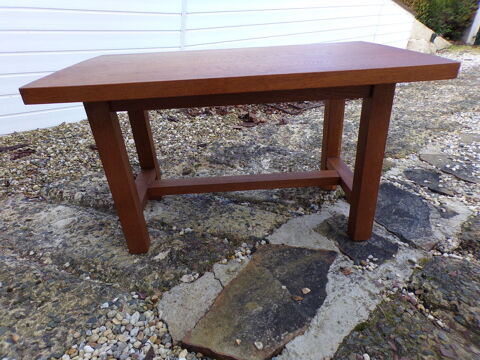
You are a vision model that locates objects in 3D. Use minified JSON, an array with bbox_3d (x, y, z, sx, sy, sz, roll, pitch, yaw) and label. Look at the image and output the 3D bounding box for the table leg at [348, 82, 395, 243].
[{"bbox_3d":[0.358,-0.045,0.922,0.053,0.488,0.055,-4,27,-1],"label":"table leg"}]

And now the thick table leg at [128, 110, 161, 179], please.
[{"bbox_3d":[-0.341,-0.146,1.190,0.053,0.484,0.055,-4,28,-1],"label":"thick table leg"}]

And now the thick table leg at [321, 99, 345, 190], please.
[{"bbox_3d":[0.339,-0.192,1.210,0.053,0.491,0.055,-4,27,-1],"label":"thick table leg"}]

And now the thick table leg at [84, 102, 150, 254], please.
[{"bbox_3d":[-0.323,-0.002,0.908,0.053,0.481,0.055,-5,29,-1],"label":"thick table leg"}]

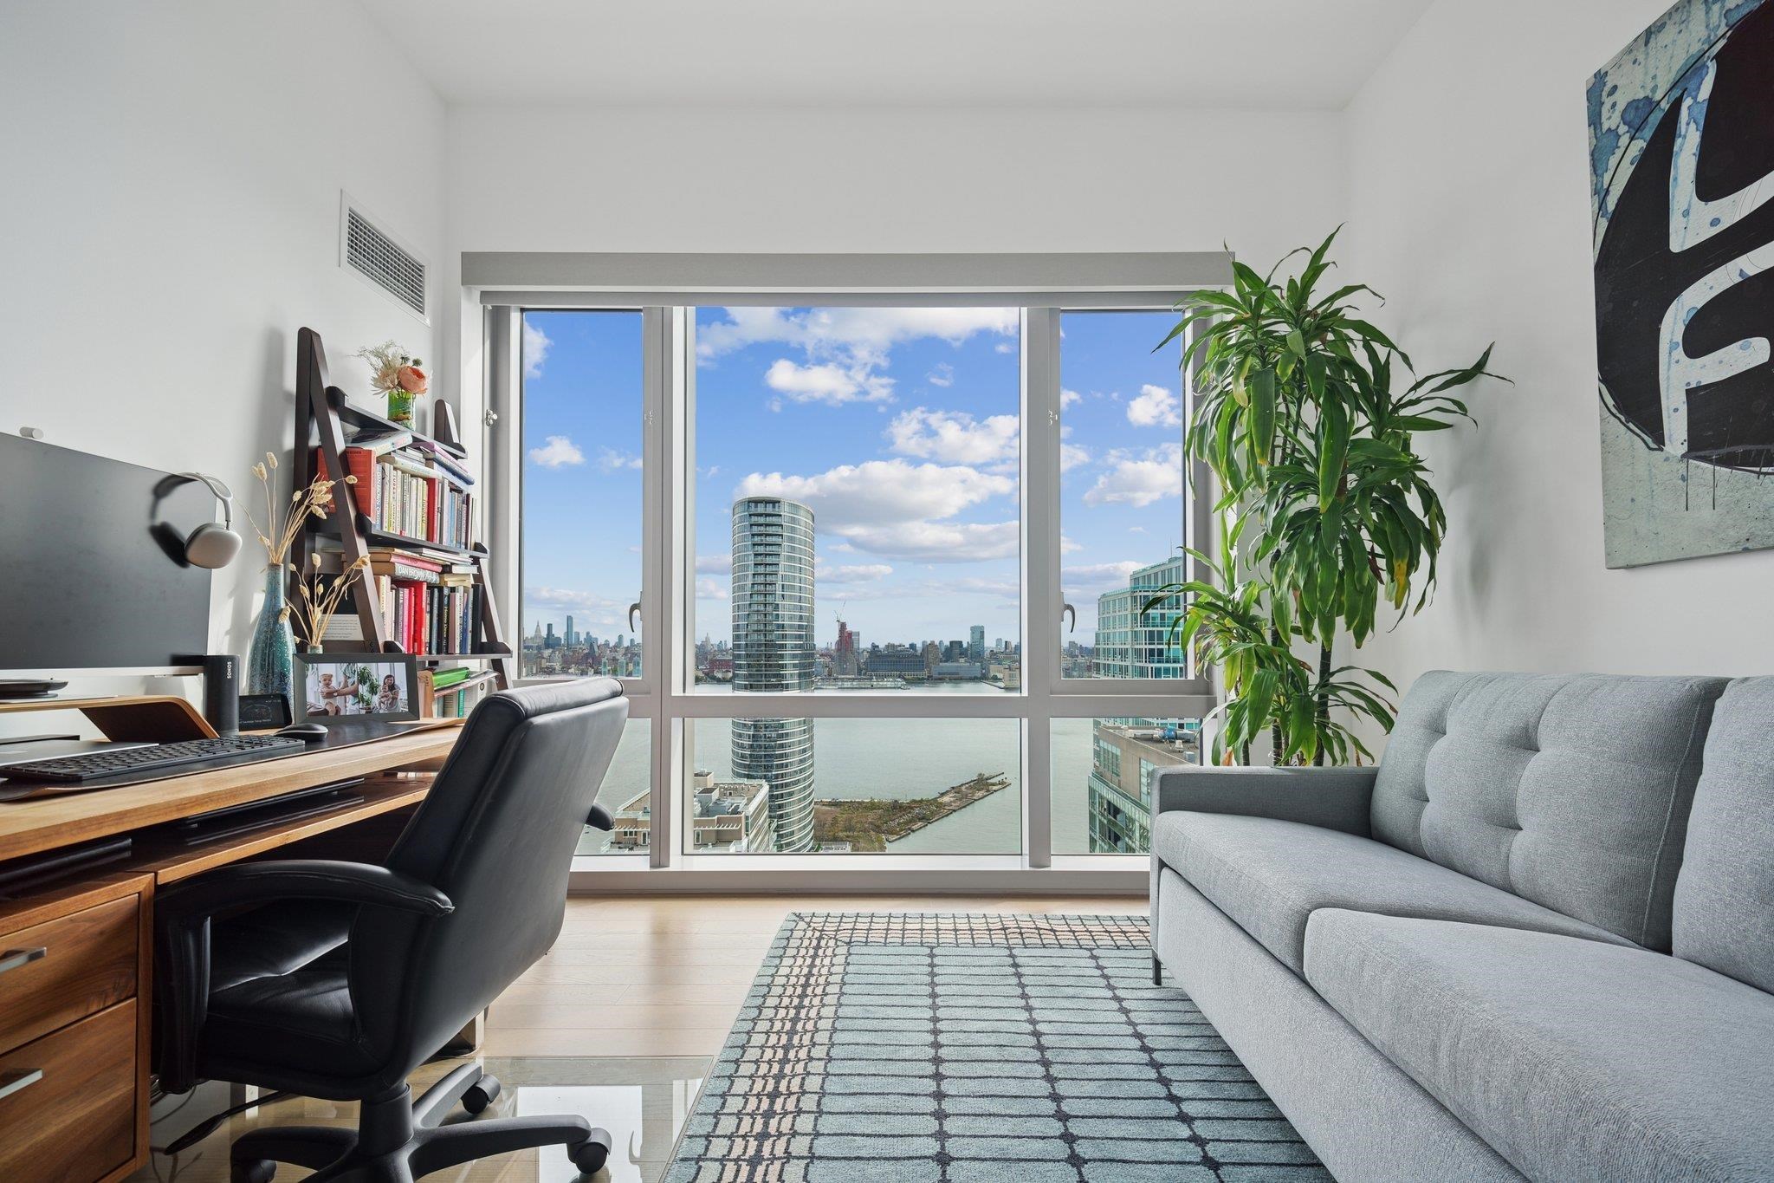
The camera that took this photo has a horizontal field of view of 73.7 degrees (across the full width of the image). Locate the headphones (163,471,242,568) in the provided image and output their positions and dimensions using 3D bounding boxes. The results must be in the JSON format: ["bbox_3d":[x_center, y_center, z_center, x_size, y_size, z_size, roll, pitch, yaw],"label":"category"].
[{"bbox_3d":[-1.411,-0.147,2.444,0.170,0.195,0.100,0,-2,1],"label":"headphones"}]

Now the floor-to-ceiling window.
[{"bbox_3d":[-0.149,-0.092,4.531,2.823,2.375,0.200,0,-2,1],"label":"floor-to-ceiling window"}]

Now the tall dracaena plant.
[{"bbox_3d":[1.232,-0.016,3.662,0.870,2.235,0.960,0,-2,1],"label":"tall dracaena plant"}]

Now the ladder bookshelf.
[{"bbox_3d":[-1.396,0.194,3.774,0.500,1.825,0.995,0,-2,1],"label":"ladder bookshelf"}]

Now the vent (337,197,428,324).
[{"bbox_3d":[-1.640,-1.087,3.927,0.028,0.246,0.675,0,-2,1],"label":"vent"}]

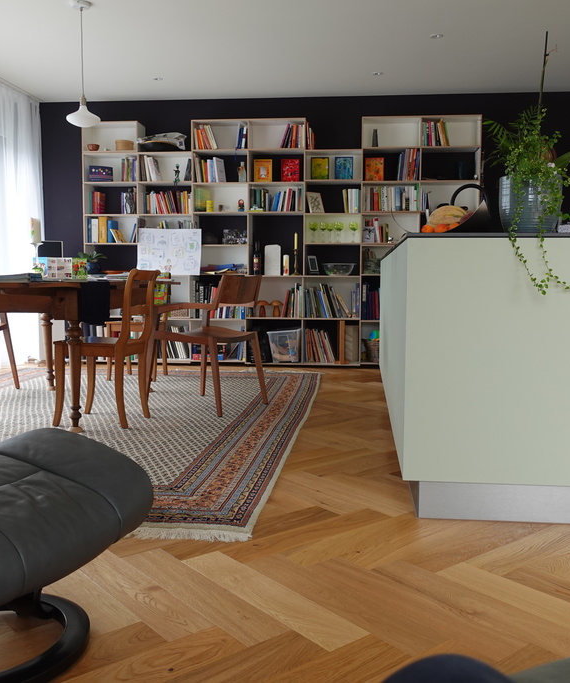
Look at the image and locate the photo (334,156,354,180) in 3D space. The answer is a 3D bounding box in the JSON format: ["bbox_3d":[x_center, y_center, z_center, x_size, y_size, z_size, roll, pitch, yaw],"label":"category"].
[{"bbox_3d":[0.542,-1.569,6.261,0.174,0.235,0.028,1,5,6],"label":"photo"}]

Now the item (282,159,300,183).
[{"bbox_3d":[0.051,-1.567,6.317,0.176,0.235,0.028,1,5,6],"label":"item"}]

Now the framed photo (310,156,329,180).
[{"bbox_3d":[0.326,-1.574,6.286,0.171,0.237,0.028,1,5,6],"label":"framed photo"}]

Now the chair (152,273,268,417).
[{"bbox_3d":[-0.472,-0.002,4.221,0.577,0.806,0.600,3,6,31],"label":"chair"}]

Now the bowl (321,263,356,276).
[{"bbox_3d":[0.500,-0.661,6.333,0.306,0.108,0.306,1,5,6],"label":"bowl"}]

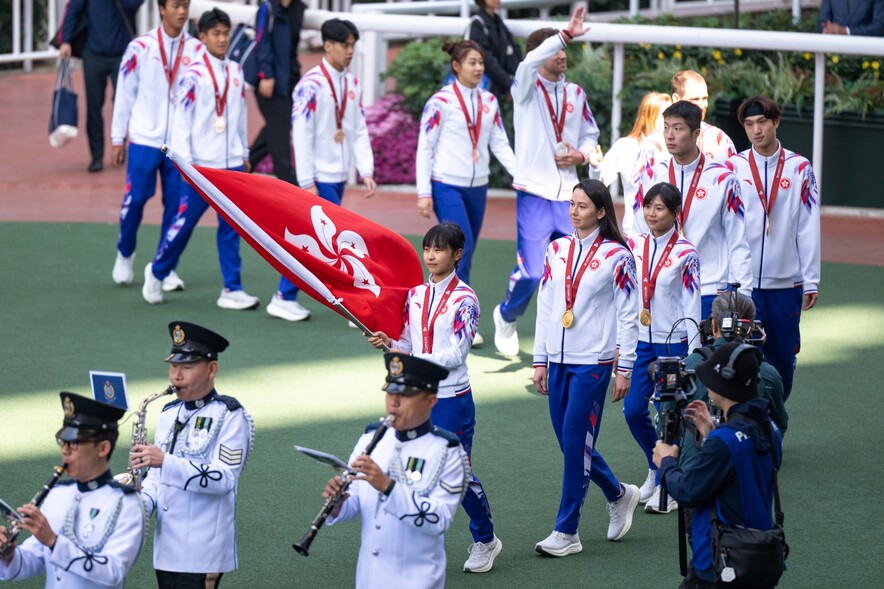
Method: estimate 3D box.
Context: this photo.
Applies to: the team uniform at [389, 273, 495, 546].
[{"bbox_3d":[0.023,0.568,22.072,0.480,1.330,0.550,8,13,31],"label":"team uniform"}]

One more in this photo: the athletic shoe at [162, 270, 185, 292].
[{"bbox_3d":[-1.627,-0.073,28.889,0.105,0.115,0.290,-10,15,-44],"label":"athletic shoe"}]

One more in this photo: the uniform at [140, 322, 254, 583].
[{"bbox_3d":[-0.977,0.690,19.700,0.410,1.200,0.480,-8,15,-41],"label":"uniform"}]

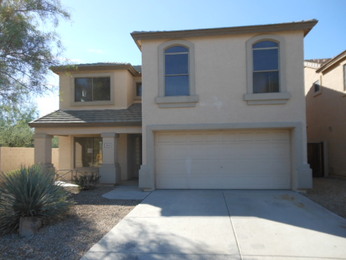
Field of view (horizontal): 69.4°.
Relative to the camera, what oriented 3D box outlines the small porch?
[{"bbox_3d":[-3.588,0.617,11.666,5.300,3.580,2.100,-1,-2,7],"label":"small porch"}]

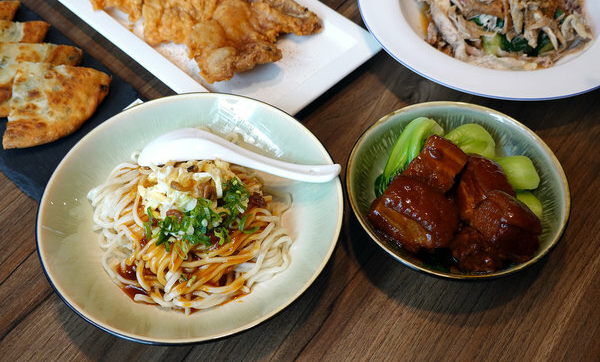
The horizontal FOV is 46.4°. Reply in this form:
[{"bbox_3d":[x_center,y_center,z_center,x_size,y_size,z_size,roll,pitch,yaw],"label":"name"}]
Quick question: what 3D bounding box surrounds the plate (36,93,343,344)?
[{"bbox_3d":[-0.073,0.033,0.509,0.210,0.060,0.210,0,53,0],"label":"plate"}]

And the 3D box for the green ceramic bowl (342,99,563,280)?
[{"bbox_3d":[0.112,0.017,0.522,0.158,0.056,0.158,0,53,0],"label":"green ceramic bowl"}]

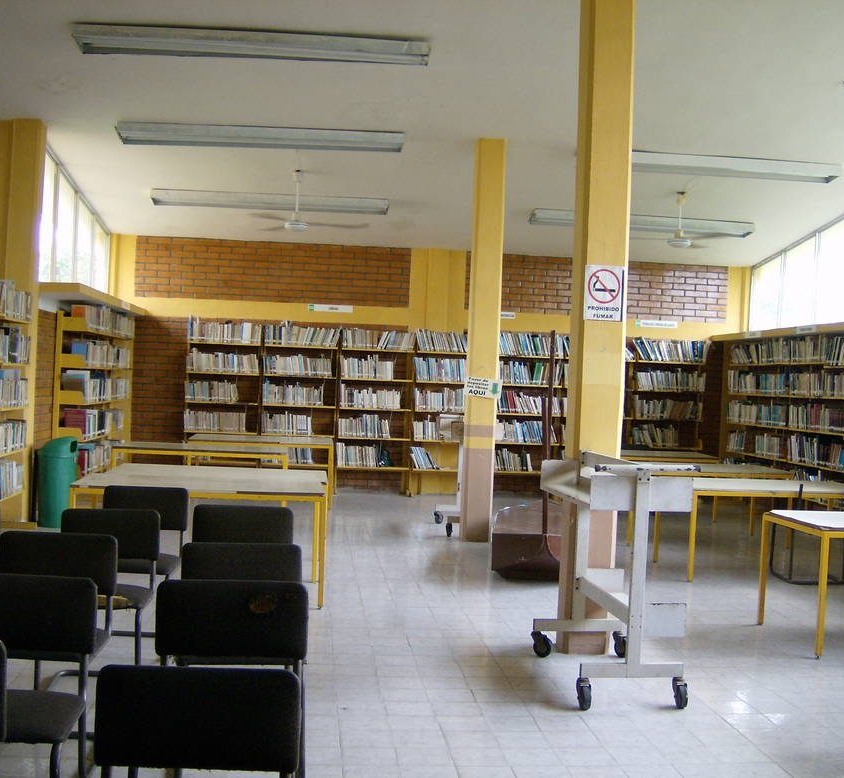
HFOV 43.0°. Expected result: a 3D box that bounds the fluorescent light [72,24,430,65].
[{"bbox_3d":[-1.185,-2.404,7.573,2.460,0.090,0.240,2,-7,-4],"label":"fluorescent light"}]

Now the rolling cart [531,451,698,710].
[{"bbox_3d":[0.902,0.864,5.089,0.490,1.060,0.960,2,0,-8],"label":"rolling cart"}]

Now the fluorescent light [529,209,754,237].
[{"bbox_3d":[2.470,-1.852,11.933,2.548,0.091,0.280,2,-7,-6],"label":"fluorescent light"}]

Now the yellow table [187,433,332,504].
[{"bbox_3d":[-1.771,0.925,11.932,1.568,0.693,0.868,2,0,-6],"label":"yellow table"}]

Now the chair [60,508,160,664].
[{"bbox_3d":[-1.402,0.921,4.631,0.450,0.780,0.520,2,0,-6],"label":"chair"}]

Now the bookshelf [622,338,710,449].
[{"bbox_3d":[3.035,0.412,13.334,0.920,2.000,0.330,2,0,-6],"label":"bookshelf"}]

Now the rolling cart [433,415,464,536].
[{"bbox_3d":[0.439,0.828,10.343,0.546,1.078,1.036,2,0,-6],"label":"rolling cart"}]

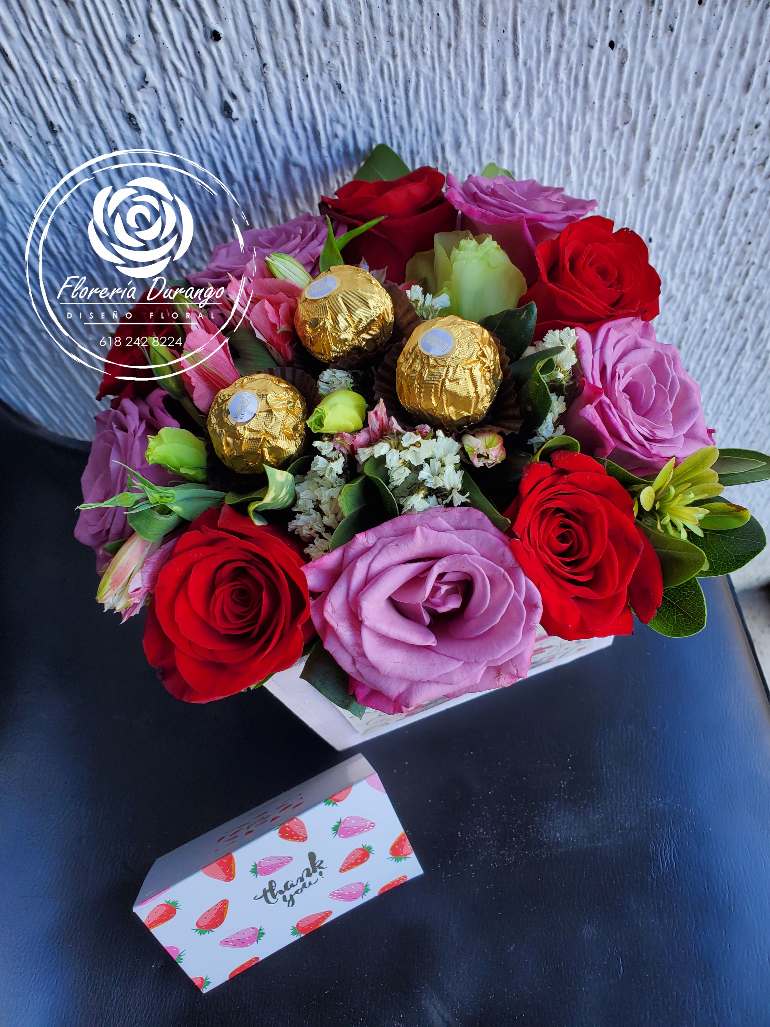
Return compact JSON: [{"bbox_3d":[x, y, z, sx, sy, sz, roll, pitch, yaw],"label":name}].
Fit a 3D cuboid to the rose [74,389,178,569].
[{"bbox_3d":[-0.088,-0.013,0.272,0.050,0.038,0.057,0,93,46],"label":"rose"}]

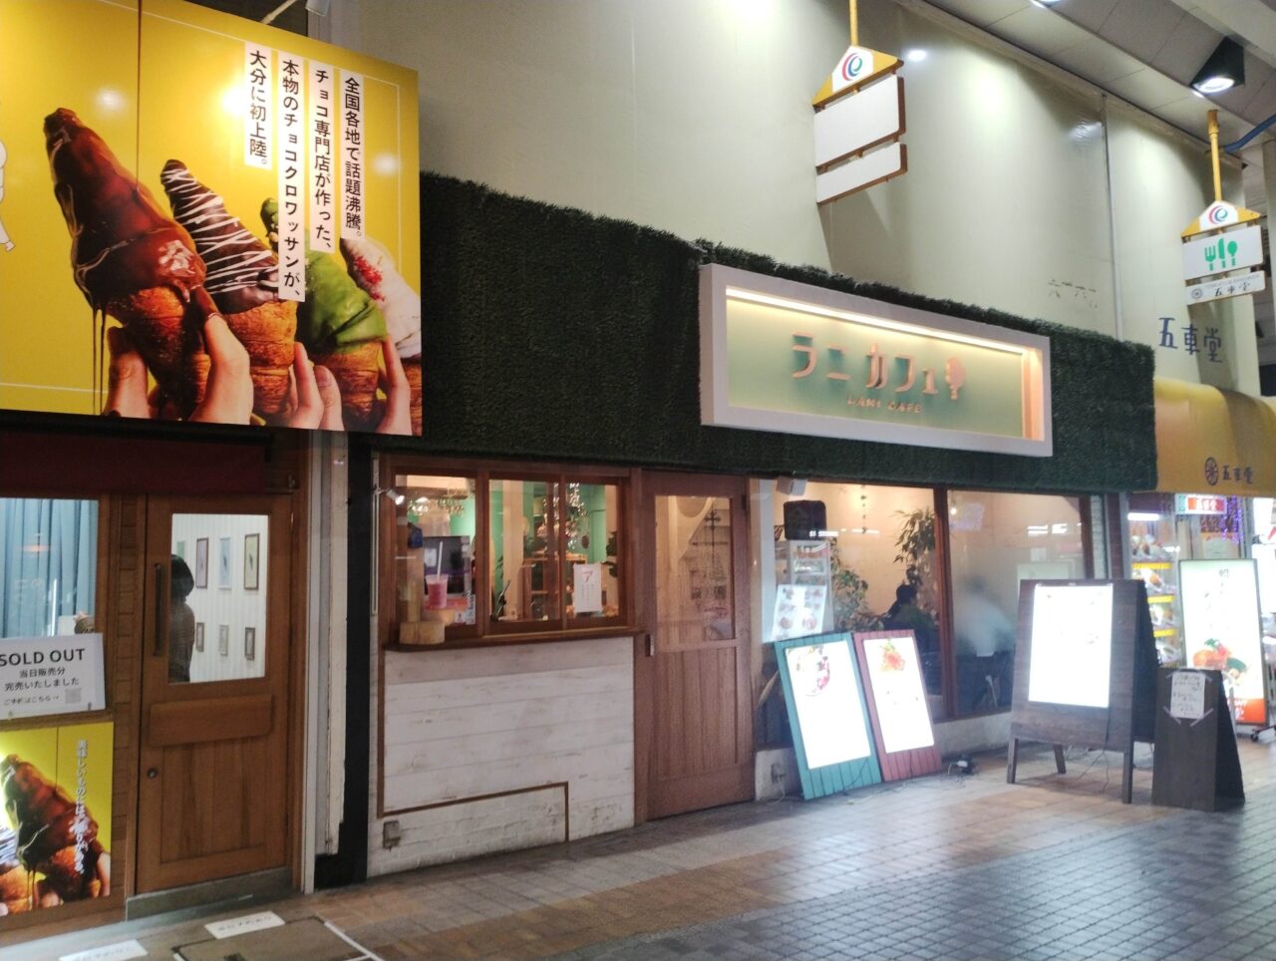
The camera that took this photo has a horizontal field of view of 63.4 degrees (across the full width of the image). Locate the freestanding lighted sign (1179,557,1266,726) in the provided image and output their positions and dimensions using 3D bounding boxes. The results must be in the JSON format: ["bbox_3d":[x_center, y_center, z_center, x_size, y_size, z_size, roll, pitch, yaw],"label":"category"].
[{"bbox_3d":[5.218,1.451,9.259,0.642,1.480,0.120,-1,-4,8],"label":"freestanding lighted sign"}]

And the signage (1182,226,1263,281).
[{"bbox_3d":[6.218,-2.402,10.977,0.075,0.406,0.785,3,-6,-37],"label":"signage"}]

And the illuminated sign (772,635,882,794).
[{"bbox_3d":[1.378,1.704,7.557,0.810,1.101,0.060,3,-20,-37],"label":"illuminated sign"}]

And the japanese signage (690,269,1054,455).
[{"bbox_3d":[1.969,-0.788,7.792,3.841,1.038,0.150,3,-6,-37],"label":"japanese signage"}]

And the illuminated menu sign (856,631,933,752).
[{"bbox_3d":[2.026,1.692,8.092,0.633,0.942,0.060,3,-19,-37],"label":"illuminated menu sign"}]

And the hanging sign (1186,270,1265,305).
[{"bbox_3d":[6.229,-2.025,10.938,0.075,0.194,0.785,3,-6,-37],"label":"hanging sign"}]

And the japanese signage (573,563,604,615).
[{"bbox_3d":[-0.308,0.671,6.433,0.205,0.292,0.010,3,-6,-37],"label":"japanese signage"}]

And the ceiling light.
[{"bbox_3d":[5.872,-4.195,10.479,0.460,0.390,0.400,3,-6,-37],"label":"ceiling light"}]

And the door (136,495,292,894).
[{"bbox_3d":[-2.059,1.000,5.062,0.695,1.849,0.050,3,-6,-37],"label":"door"}]

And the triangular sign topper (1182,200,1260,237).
[{"bbox_3d":[6.001,-2.733,10.624,0.065,0.269,0.784,3,-5,-34],"label":"triangular sign topper"}]

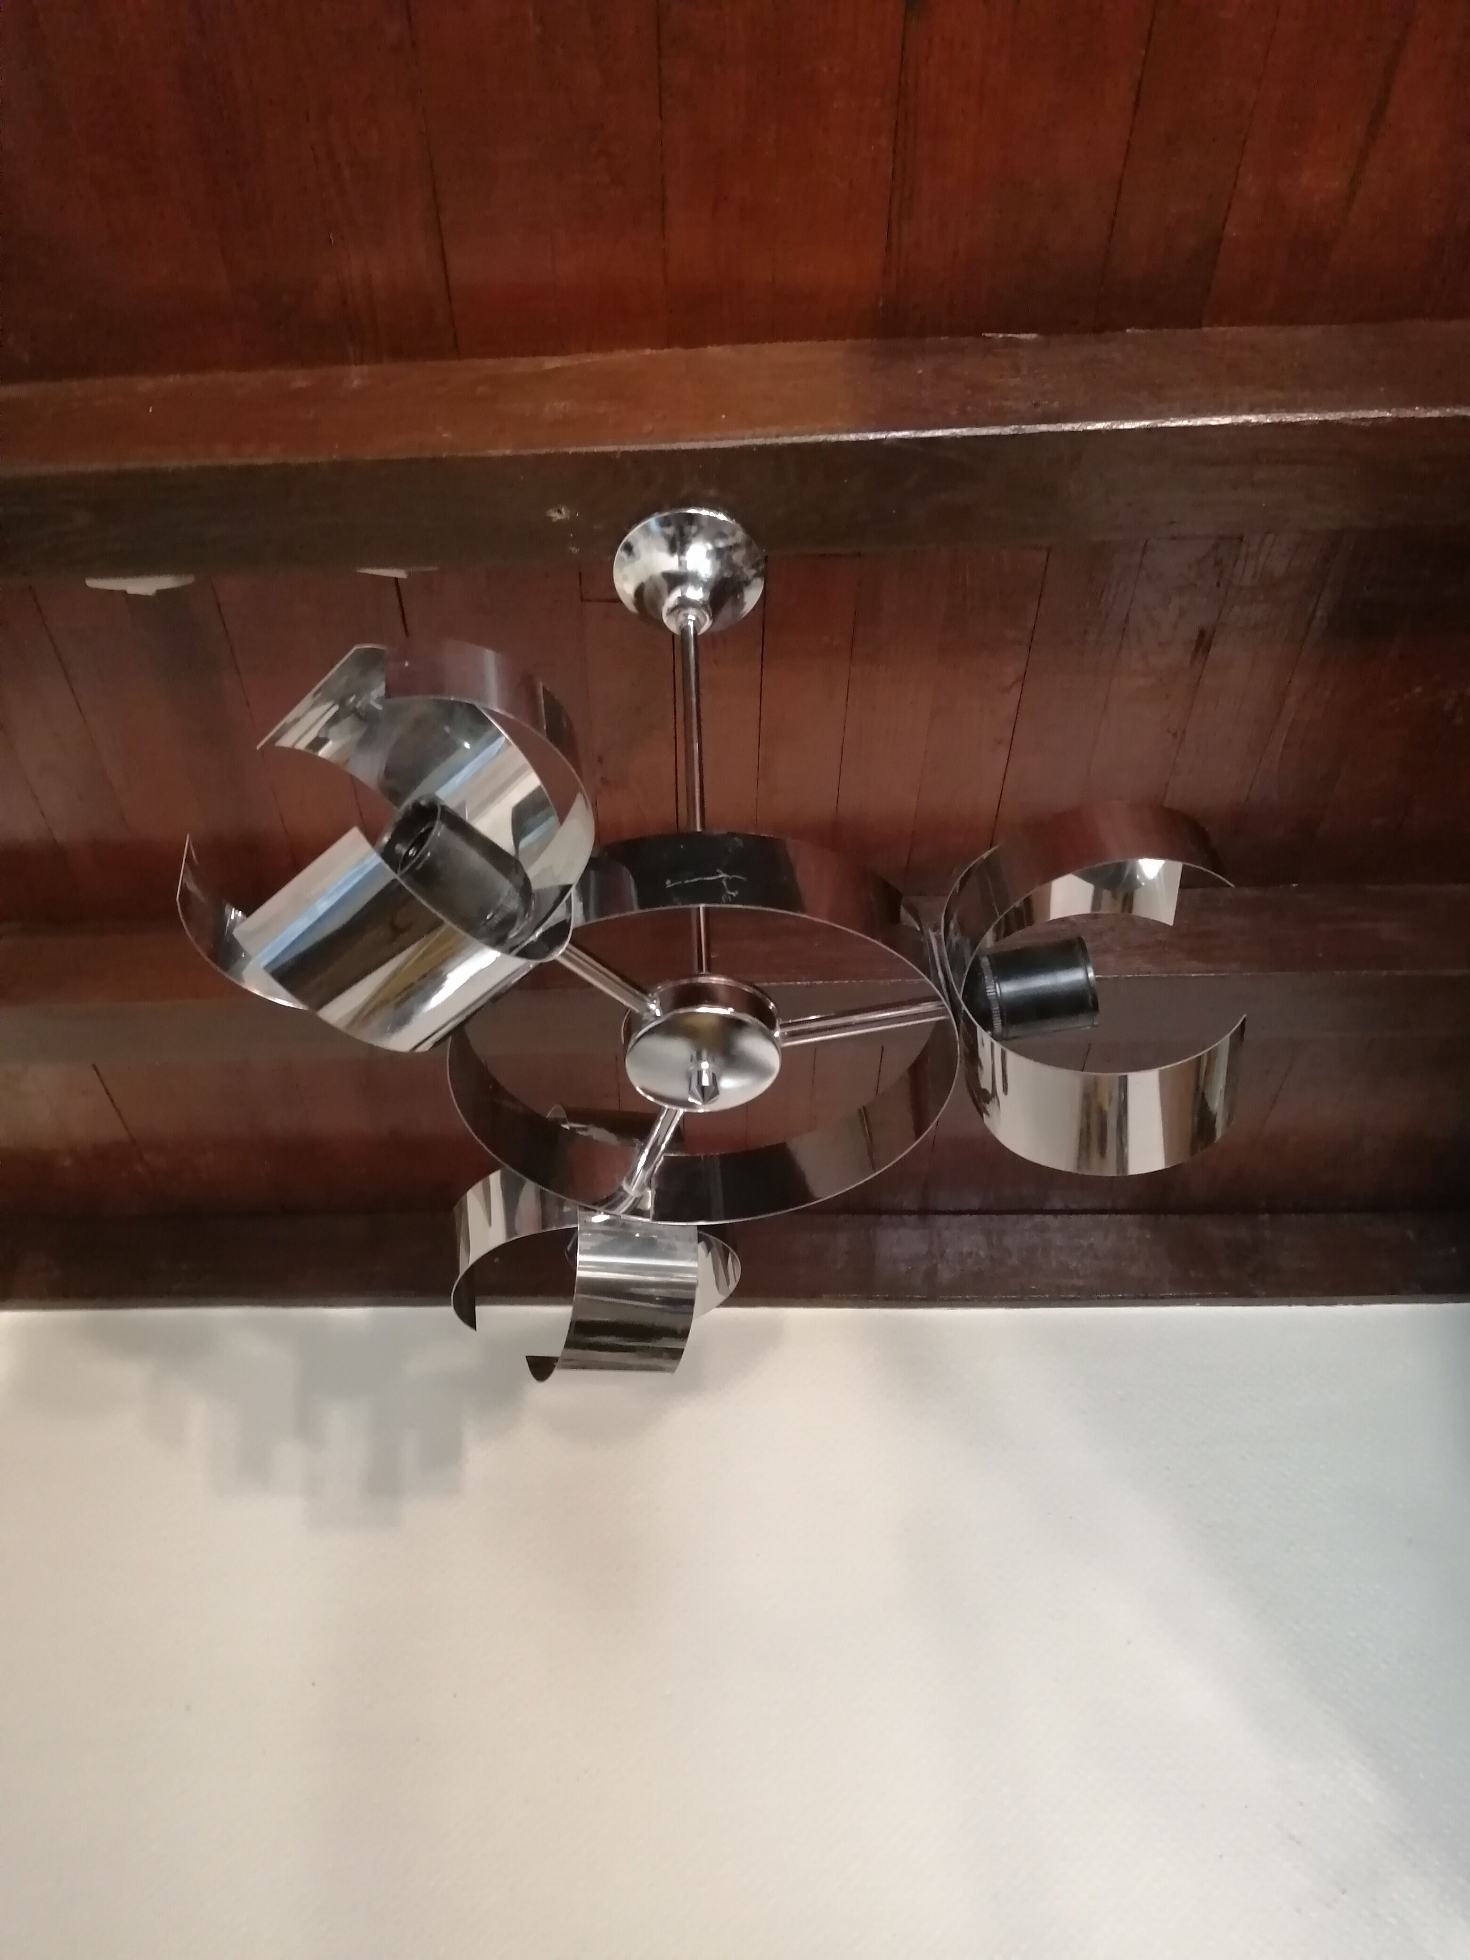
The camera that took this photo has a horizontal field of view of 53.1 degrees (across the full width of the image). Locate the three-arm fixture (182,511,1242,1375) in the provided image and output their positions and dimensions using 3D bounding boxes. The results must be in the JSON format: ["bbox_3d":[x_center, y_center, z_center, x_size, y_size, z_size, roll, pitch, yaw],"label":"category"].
[{"bbox_3d":[0.003,-0.082,0.834,0.445,0.480,0.445,-2,-43,-2],"label":"three-arm fixture"}]

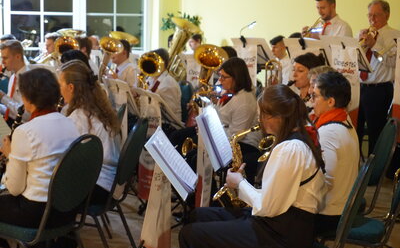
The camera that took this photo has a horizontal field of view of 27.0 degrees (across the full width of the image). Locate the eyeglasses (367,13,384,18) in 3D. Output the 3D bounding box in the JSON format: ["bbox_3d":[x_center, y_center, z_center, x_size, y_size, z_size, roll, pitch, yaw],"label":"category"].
[{"bbox_3d":[1.418,-0.871,6.700,0.135,0.042,0.140,-7,11,-41],"label":"eyeglasses"}]

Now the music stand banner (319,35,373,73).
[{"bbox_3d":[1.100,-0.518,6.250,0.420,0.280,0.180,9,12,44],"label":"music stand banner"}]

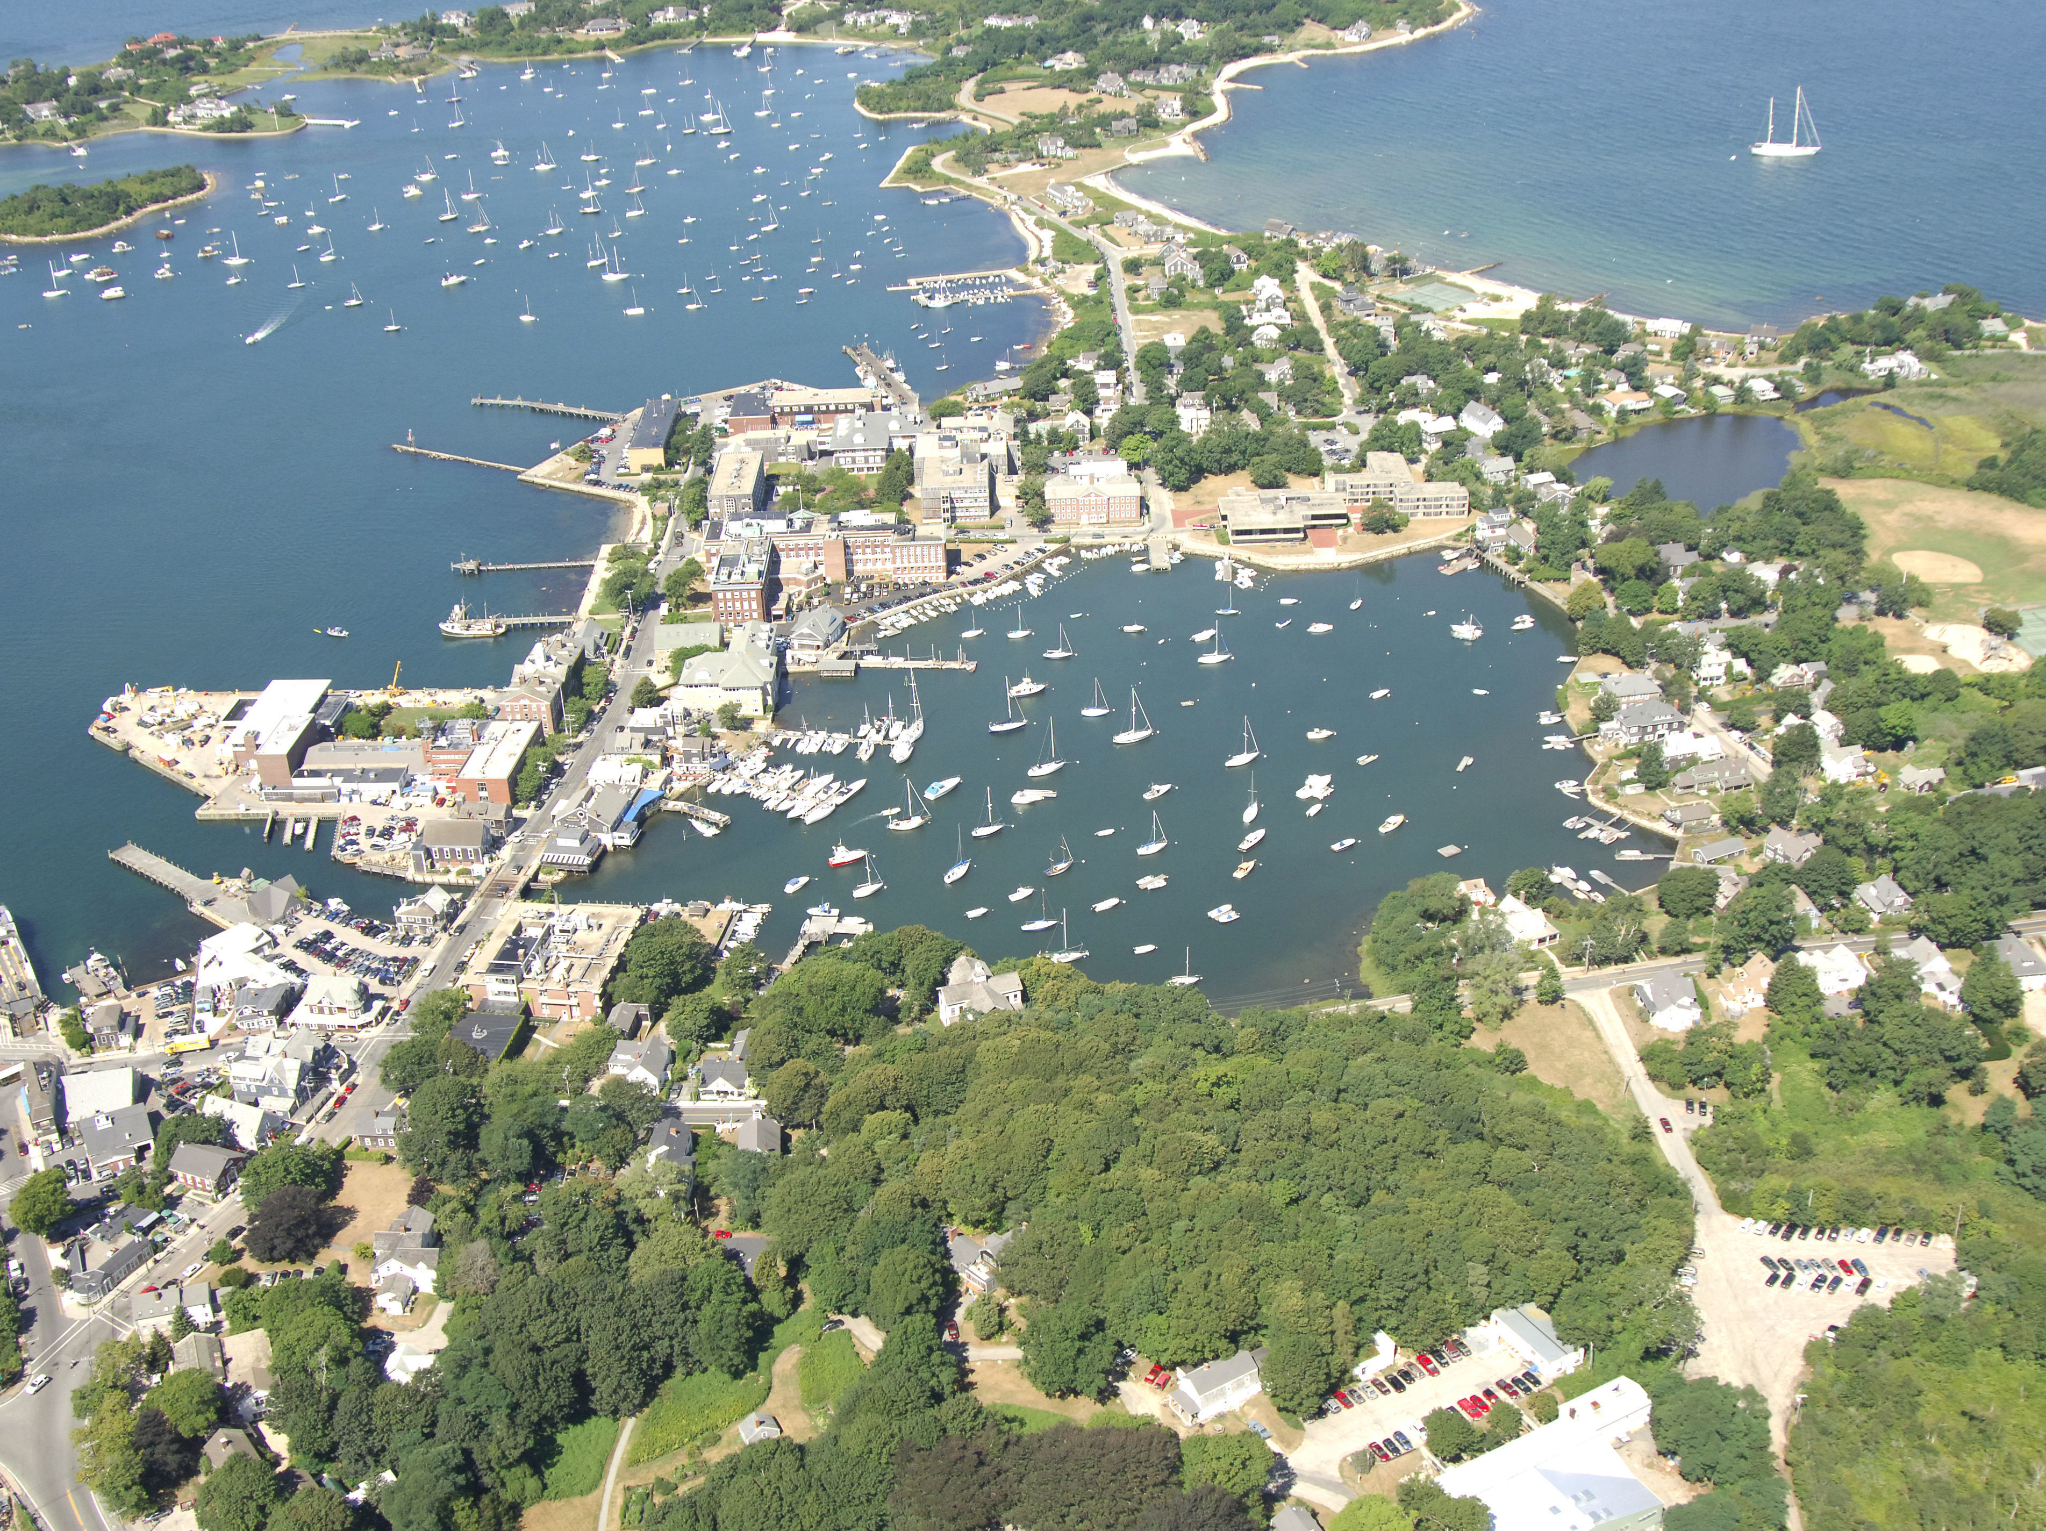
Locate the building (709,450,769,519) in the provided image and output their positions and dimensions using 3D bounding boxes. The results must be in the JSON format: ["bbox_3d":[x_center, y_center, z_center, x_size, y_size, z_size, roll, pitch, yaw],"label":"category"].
[{"bbox_3d":[-116.210,-113.930,939.250,17.750,10.620,50.760,-3,27,0],"label":"building"}]

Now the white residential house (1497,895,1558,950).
[{"bbox_3d":[129.970,39.700,594.310,9.800,7.000,18.000,-12,28,-18],"label":"white residential house"}]

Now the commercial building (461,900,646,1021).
[{"bbox_3d":[-123.490,50.630,608.200,36.260,12.350,41.640,1,27,7],"label":"commercial building"}]

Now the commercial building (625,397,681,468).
[{"bbox_3d":[-159.550,-143.960,1003.670,14.720,10.220,67.780,-3,27,-1],"label":"commercial building"}]

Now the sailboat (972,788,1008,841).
[{"bbox_3d":[-10.200,13.330,669.790,10.320,15.000,3.330,-13,30,-18],"label":"sailboat"}]

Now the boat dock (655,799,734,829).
[{"bbox_3d":[-97.750,14.920,686.640,25.190,3.000,6.200,11,31,24],"label":"boat dock"}]

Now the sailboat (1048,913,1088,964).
[{"bbox_3d":[11.470,44.420,600.210,10.000,15.000,3.200,-11,28,-15],"label":"sailboat"}]

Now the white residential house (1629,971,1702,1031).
[{"bbox_3d":[158.970,57.470,563.550,12.960,7.910,14.530,1,27,7],"label":"white residential house"}]

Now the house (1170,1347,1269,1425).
[{"bbox_3d":[38.060,120.880,453.830,18.000,8.300,8.800,-16,31,-24],"label":"house"}]

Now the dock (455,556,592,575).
[{"bbox_3d":[-186.950,-74.920,862.050,54.070,3.500,8.000,-2,28,2],"label":"dock"}]

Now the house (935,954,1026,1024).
[{"bbox_3d":[-10.750,56.430,576.690,20.000,10.200,18.800,-11,29,-15],"label":"house"}]

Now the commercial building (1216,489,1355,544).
[{"bbox_3d":[100.800,-96.640,888.550,49.670,8.000,37.970,1,27,6],"label":"commercial building"}]

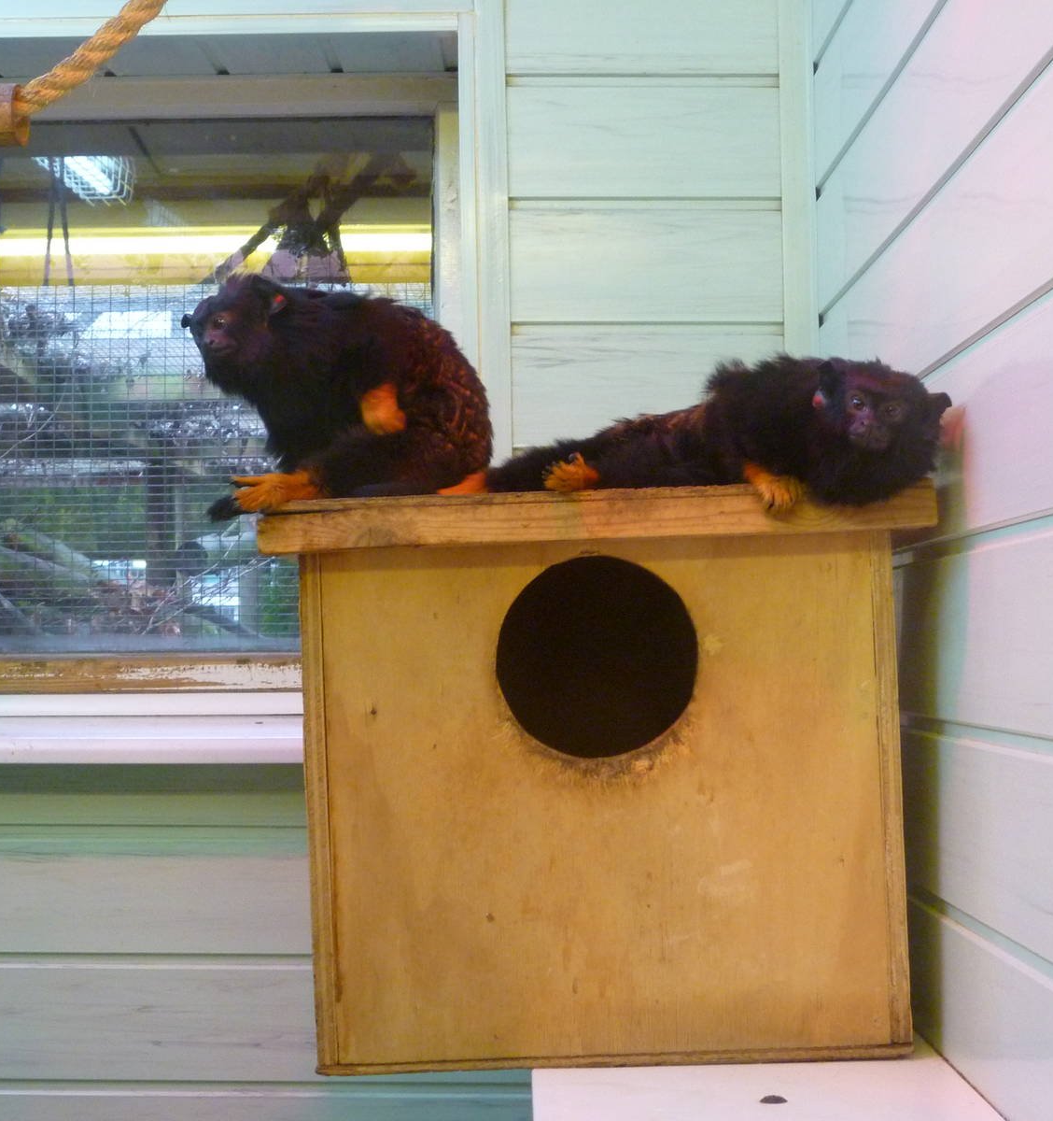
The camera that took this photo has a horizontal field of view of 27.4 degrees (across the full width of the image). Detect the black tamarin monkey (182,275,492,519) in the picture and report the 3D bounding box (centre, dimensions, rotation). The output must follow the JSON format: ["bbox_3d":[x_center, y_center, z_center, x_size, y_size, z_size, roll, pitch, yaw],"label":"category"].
[{"bbox_3d":[-0.111,-0.097,1.270,0.175,0.143,0.100,0,-2,-20],"label":"black tamarin monkey"}]

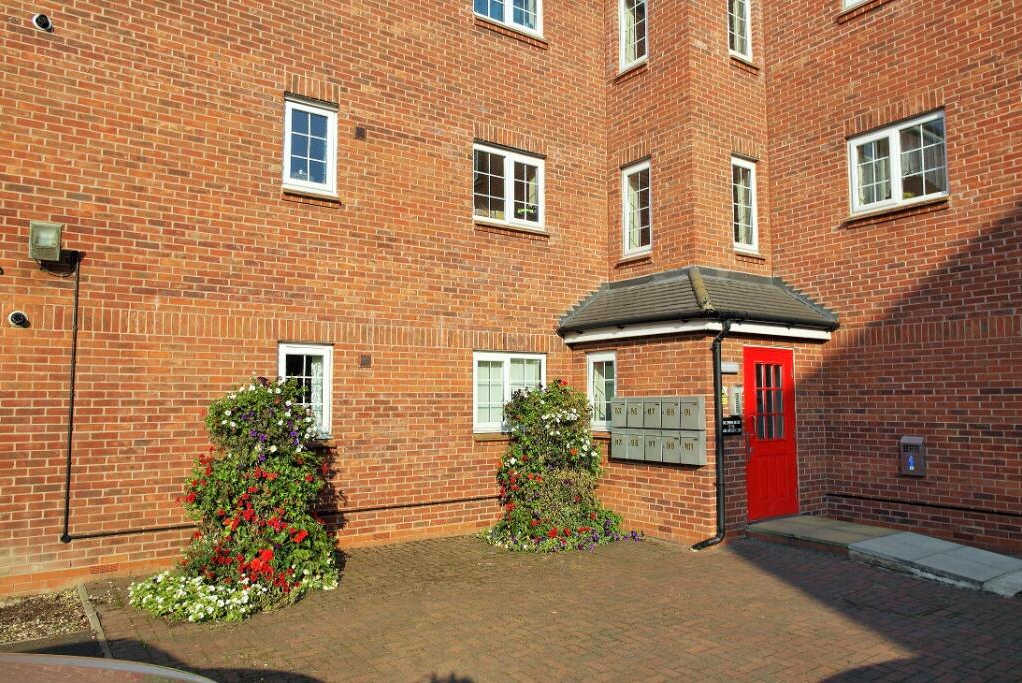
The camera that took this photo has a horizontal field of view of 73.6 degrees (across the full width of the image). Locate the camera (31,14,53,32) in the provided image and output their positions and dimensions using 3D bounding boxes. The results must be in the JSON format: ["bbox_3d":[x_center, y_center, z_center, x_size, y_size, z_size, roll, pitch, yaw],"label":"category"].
[{"bbox_3d":[-4.204,-2.871,6.125,0.120,0.130,0.135,-5,-6,43],"label":"camera"}]

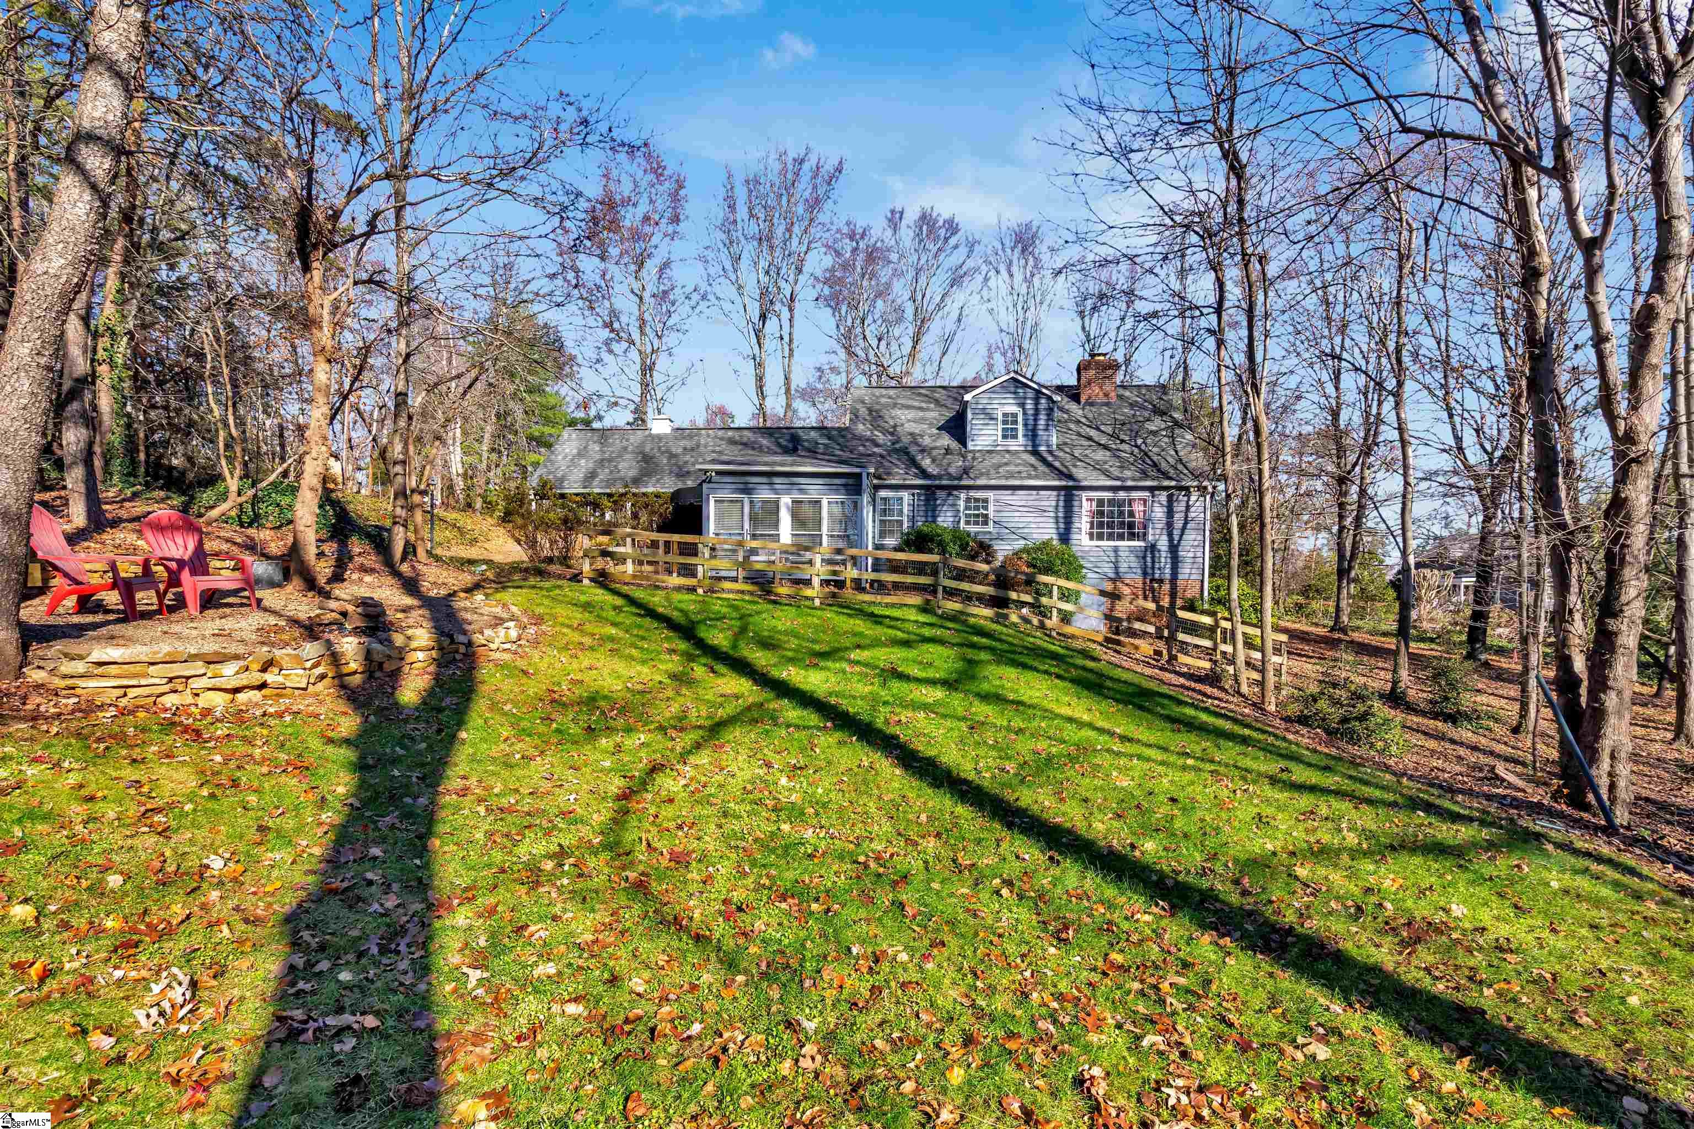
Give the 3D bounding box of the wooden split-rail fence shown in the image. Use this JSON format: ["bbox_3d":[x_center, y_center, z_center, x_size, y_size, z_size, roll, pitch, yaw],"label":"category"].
[{"bbox_3d":[1.525,0.780,15.797,14.809,2.886,0.500,1,2,5],"label":"wooden split-rail fence"}]

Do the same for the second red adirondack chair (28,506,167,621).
[{"bbox_3d":[-6.910,-0.004,6.923,0.854,0.970,0.718,0,2,-17],"label":"second red adirondack chair"}]

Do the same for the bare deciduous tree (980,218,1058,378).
[{"bbox_3d":[9.548,-9.696,42.666,4.388,19.461,4.388,1,2,0],"label":"bare deciduous tree"}]

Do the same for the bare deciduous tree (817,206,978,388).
[{"bbox_3d":[2.417,-8.843,37.698,8.014,17.946,8.014,1,2,0],"label":"bare deciduous tree"}]

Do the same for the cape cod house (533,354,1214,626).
[{"bbox_3d":[-0.146,-2.454,22.914,20.102,7.891,11.199,1,2,6],"label":"cape cod house"}]

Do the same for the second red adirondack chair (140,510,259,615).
[{"bbox_3d":[-6.509,-0.020,7.567,0.854,0.970,0.718,1,2,19],"label":"second red adirondack chair"}]

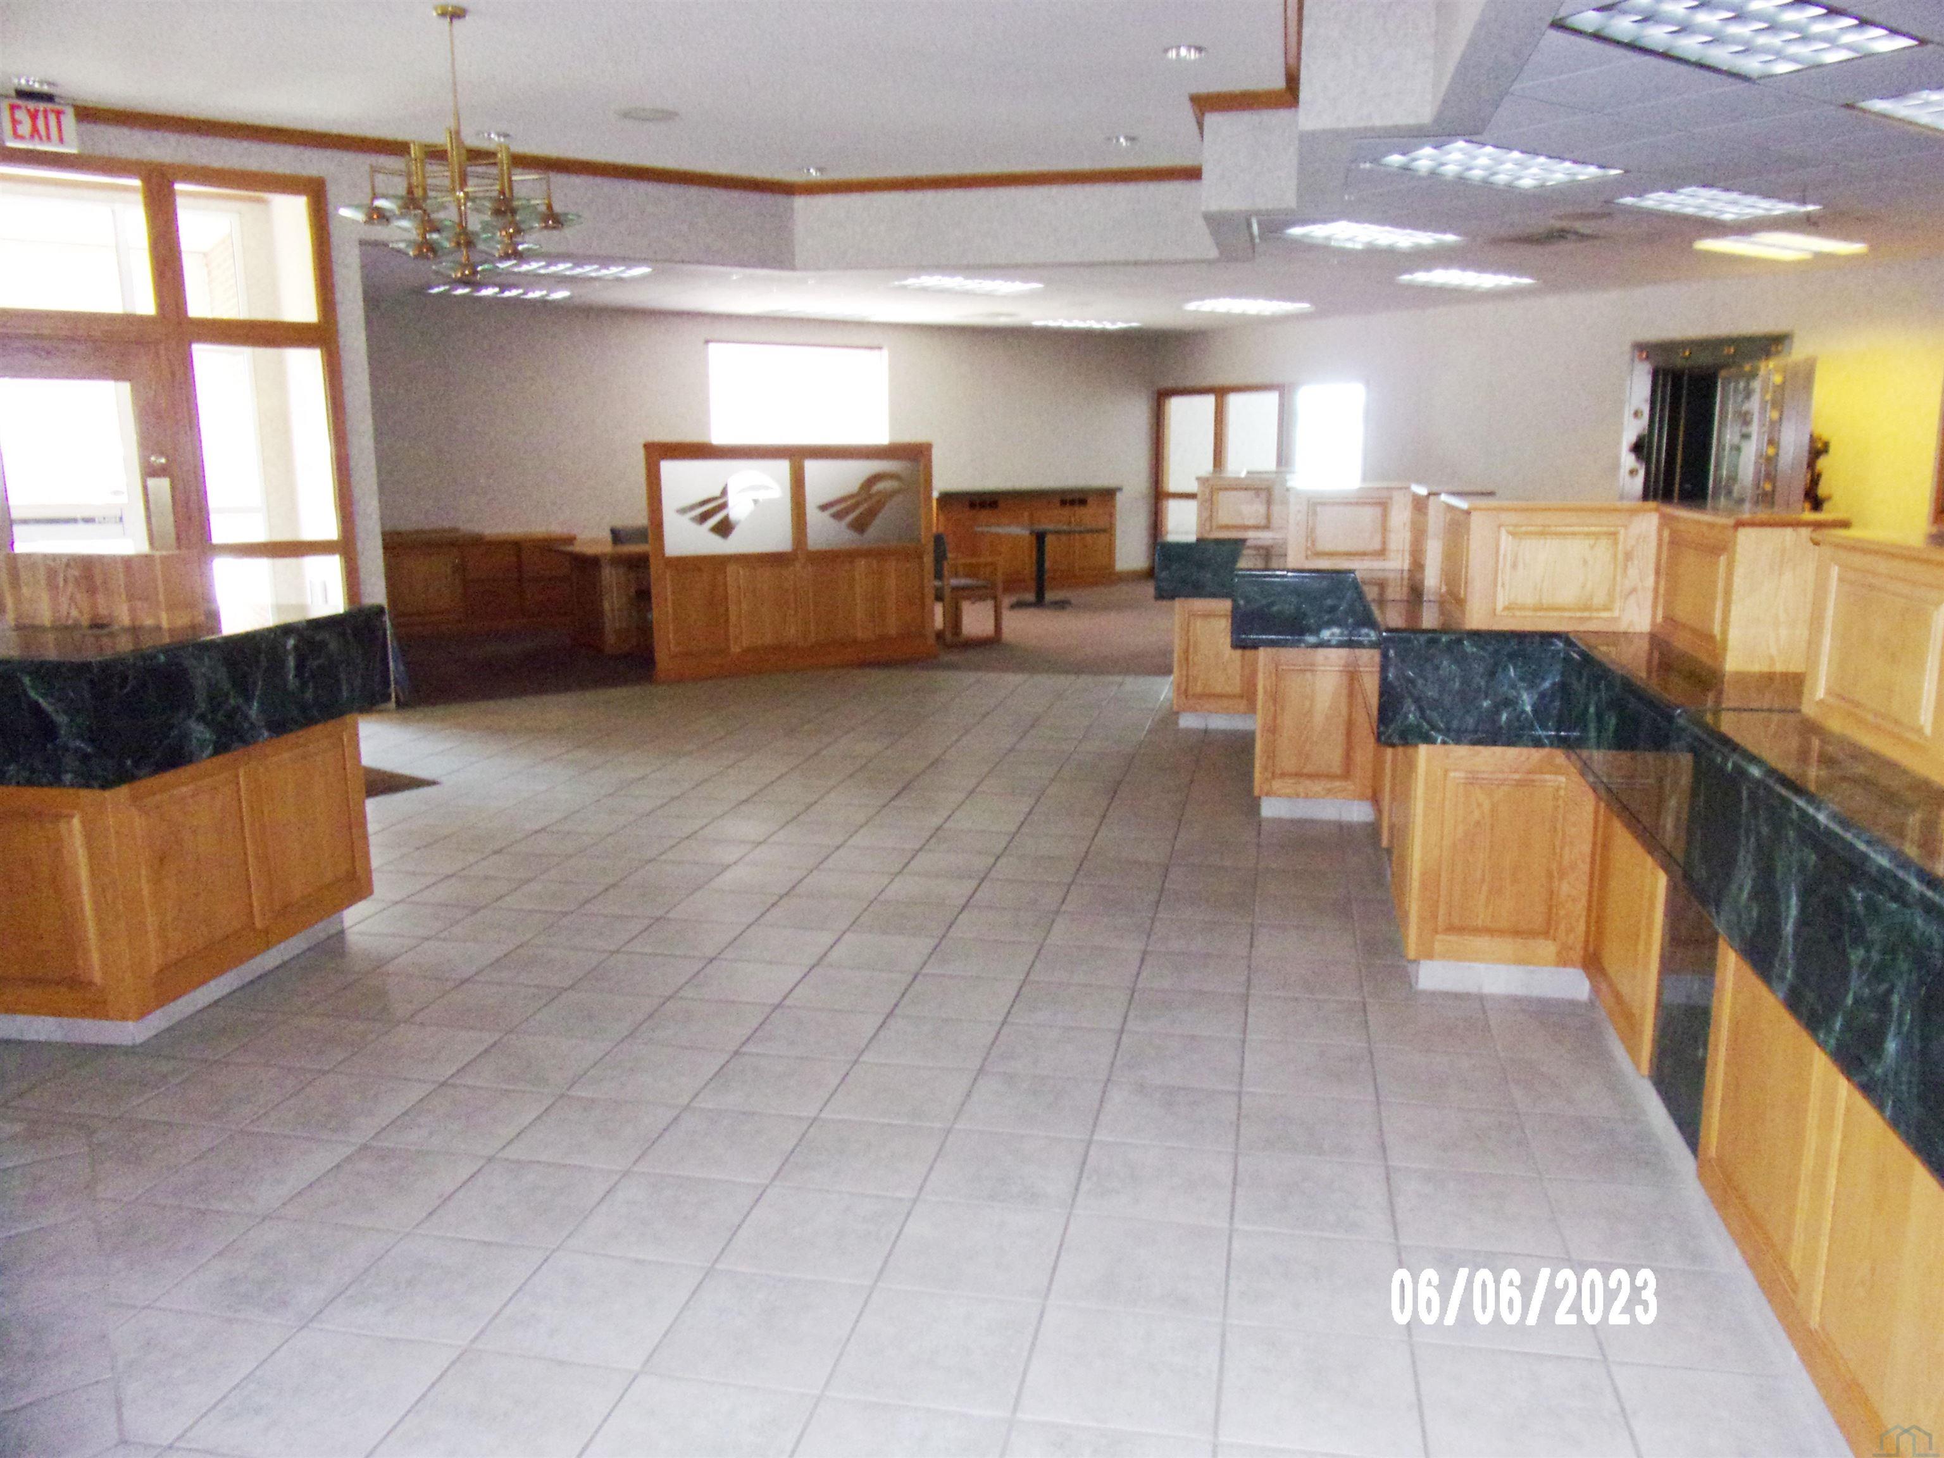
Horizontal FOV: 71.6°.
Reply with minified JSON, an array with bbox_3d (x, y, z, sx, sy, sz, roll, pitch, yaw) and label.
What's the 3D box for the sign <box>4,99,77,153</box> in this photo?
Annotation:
[{"bbox_3d":[-4.691,-3.038,6.791,0.310,0.210,0.060,-7,13,-32],"label":"sign"}]

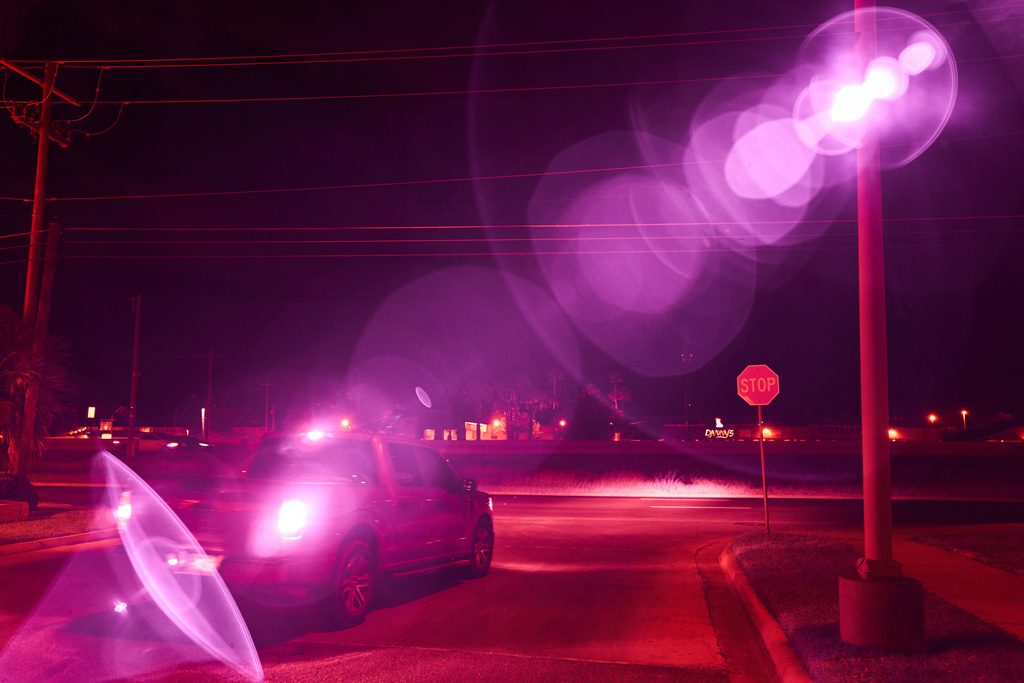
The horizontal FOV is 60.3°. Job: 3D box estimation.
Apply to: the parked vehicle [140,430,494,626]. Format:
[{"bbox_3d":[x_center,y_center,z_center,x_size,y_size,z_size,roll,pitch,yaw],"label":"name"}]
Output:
[{"bbox_3d":[-1.942,2.103,10.762,2.100,1.950,5.850,-2,-8,18],"label":"parked vehicle"}]

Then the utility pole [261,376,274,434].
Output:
[{"bbox_3d":[-43.096,11.978,155.629,2.200,11.620,0.400,2,-6,-15],"label":"utility pole"}]

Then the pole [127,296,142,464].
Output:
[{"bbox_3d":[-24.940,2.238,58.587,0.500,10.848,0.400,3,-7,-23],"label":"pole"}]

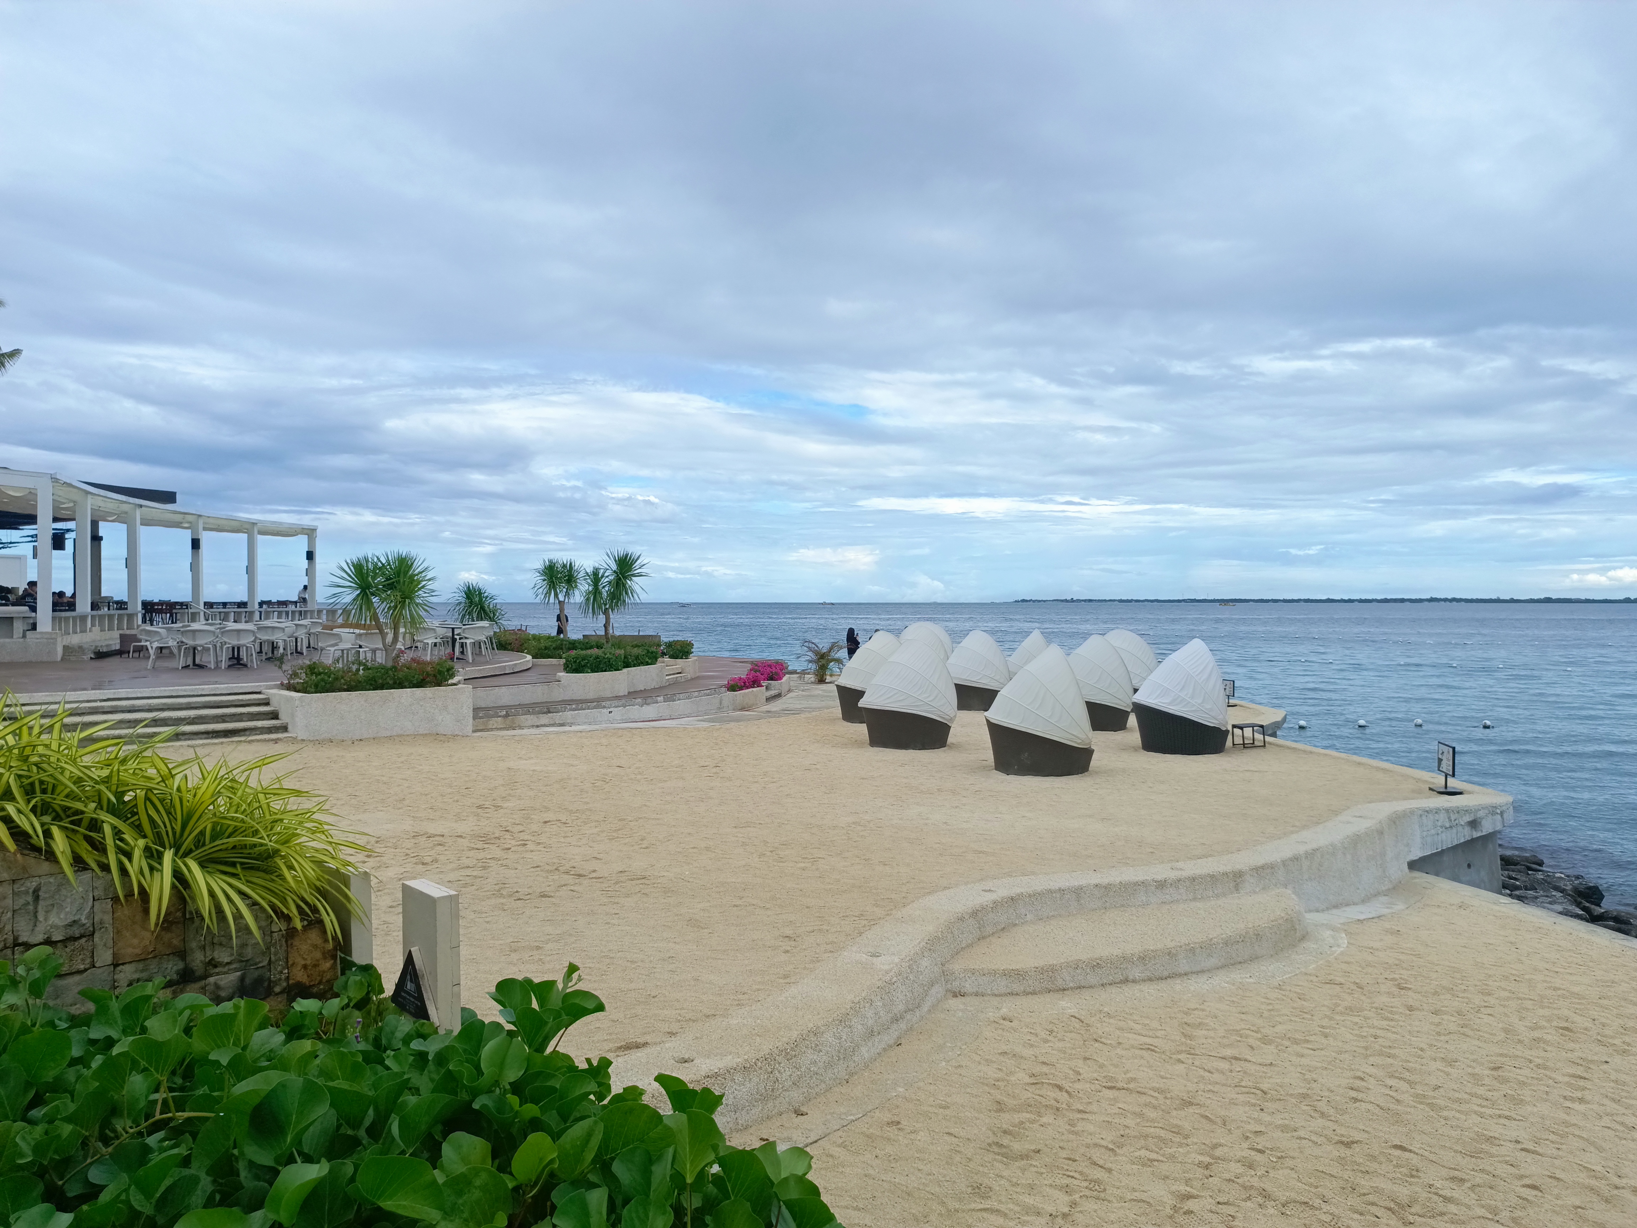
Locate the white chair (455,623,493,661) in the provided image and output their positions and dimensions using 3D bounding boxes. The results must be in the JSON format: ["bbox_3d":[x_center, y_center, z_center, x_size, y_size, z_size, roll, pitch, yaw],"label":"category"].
[{"bbox_3d":[-7.390,0.615,25.300,0.600,0.790,0.630,0,1,38],"label":"white chair"}]

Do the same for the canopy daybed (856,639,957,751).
[{"bbox_3d":[1.522,1.295,19.950,1.560,1.760,1.600,0,1,-35],"label":"canopy daybed"}]

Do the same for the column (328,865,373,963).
[{"bbox_3d":[-2.210,1.515,5.550,0.095,0.650,0.335,-1,1,-42],"label":"column"}]

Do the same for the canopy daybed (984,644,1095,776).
[{"bbox_3d":[3.135,1.327,16.800,1.560,1.760,1.600,0,1,-6],"label":"canopy daybed"}]

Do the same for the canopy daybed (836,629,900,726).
[{"bbox_3d":[1.125,1.254,23.900,1.560,1.760,1.600,0,1,-25],"label":"canopy daybed"}]

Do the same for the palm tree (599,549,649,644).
[{"bbox_3d":[-4.160,-0.301,25.300,1.100,2.150,1.100,0,1,-12],"label":"palm tree"}]

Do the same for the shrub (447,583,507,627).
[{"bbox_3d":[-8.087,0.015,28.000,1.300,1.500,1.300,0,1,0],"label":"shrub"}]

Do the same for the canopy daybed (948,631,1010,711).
[{"bbox_3d":[3.381,1.161,24.900,1.420,1.620,1.380,1,1,43],"label":"canopy daybed"}]

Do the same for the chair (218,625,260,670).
[{"bbox_3d":[-11.075,0.643,22.600,0.630,0.790,0.600,0,1,-26],"label":"chair"}]

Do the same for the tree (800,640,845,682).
[{"bbox_3d":[0.108,1.329,33.200,1.300,1.200,1.250,0,1,0],"label":"tree"}]

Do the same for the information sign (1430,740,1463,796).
[{"bbox_3d":[7.098,1.736,13.350,0.260,0.550,0.400,0,1,-3],"label":"information sign"}]

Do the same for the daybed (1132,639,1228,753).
[{"bbox_3d":[5.315,1.158,17.300,1.380,1.630,1.420,0,1,-14],"label":"daybed"}]

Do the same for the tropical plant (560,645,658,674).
[{"bbox_3d":[-4.050,0.892,22.900,0.800,0.520,2.300,0,1,33],"label":"tropical plant"}]

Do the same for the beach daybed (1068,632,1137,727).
[{"bbox_3d":[5.316,1.267,22.700,1.560,1.760,1.600,0,1,-25],"label":"beach daybed"}]

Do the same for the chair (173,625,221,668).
[{"bbox_3d":[-11.989,0.653,22.850,0.610,0.820,0.600,0,1,-25],"label":"chair"}]

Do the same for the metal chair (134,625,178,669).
[{"bbox_3d":[-12.876,0.652,23.000,0.610,0.820,0.600,0,1,37],"label":"metal chair"}]

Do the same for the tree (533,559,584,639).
[{"bbox_3d":[-6.267,-0.292,28.400,1.150,2.150,1.150,0,1,0],"label":"tree"}]

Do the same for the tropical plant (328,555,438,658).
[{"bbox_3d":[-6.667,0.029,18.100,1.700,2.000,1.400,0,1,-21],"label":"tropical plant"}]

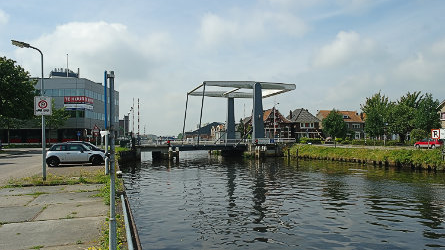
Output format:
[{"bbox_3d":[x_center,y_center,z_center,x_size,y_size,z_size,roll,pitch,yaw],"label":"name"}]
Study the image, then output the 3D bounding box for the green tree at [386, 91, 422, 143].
[{"bbox_3d":[36.018,-1.280,66.000,7.124,10.700,6.911,0,-2,0],"label":"green tree"}]

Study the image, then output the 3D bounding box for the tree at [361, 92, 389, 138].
[{"bbox_3d":[31.904,-1.460,70.000,5.877,11.353,5.701,0,-2,0],"label":"tree"}]

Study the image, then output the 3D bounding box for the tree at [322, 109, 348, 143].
[{"bbox_3d":[27.047,0.433,80.000,6.117,8.302,5.933,0,-2,0],"label":"tree"}]

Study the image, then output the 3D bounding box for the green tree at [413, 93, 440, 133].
[{"bbox_3d":[40.421,-1.082,66.000,5.640,10.304,5.471,0,-2,0],"label":"green tree"}]

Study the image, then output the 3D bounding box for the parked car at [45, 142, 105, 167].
[{"bbox_3d":[-9.100,1.830,21.000,3.650,1.410,1.690,1,-2,-20],"label":"parked car"}]

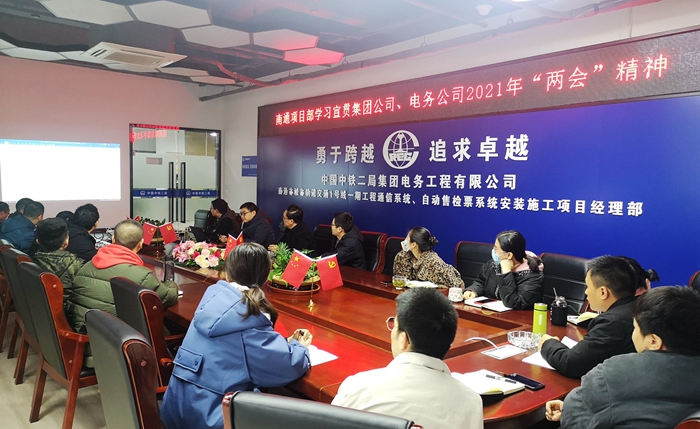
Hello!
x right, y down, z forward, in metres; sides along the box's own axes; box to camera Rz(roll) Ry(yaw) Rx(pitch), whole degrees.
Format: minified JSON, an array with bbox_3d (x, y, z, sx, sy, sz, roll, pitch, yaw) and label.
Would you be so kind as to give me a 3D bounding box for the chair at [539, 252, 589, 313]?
[{"bbox_3d":[1.595,0.869,4.280,0.660,1.050,0.610,-2,5,-39],"label":"chair"}]

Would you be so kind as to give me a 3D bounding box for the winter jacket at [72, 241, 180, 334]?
[{"bbox_3d":[-1.442,0.532,3.452,0.620,0.660,0.540,3,4,30],"label":"winter jacket"}]

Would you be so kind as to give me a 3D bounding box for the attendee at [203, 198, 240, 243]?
[{"bbox_3d":[-1.785,0.434,7.380,0.780,1.290,0.550,0,4,-22],"label":"attendee"}]

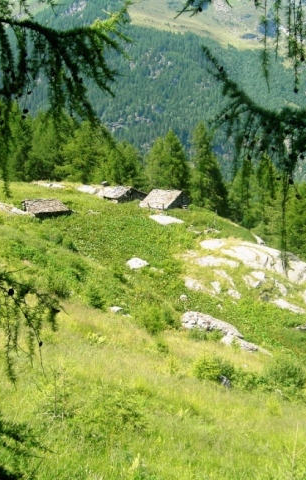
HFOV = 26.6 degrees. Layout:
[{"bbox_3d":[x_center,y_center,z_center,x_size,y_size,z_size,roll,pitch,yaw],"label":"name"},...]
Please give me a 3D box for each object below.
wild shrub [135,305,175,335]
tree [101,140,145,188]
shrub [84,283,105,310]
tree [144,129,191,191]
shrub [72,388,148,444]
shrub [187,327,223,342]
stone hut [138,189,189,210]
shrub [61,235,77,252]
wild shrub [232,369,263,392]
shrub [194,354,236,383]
[{"bbox_3d":[0.108,3.440,28.000,1.700,1.100,1.500,-1,12,0],"label":"wild shrub"},{"bbox_3d":[-4.604,-11.472,101.000,6.800,8.500,6.500,-1,12,0],"label":"tree"},{"bbox_3d":[-2.893,2.794,32.000,1.100,1.350,1.050,0,14,0],"label":"shrub"},{"bbox_3d":[2.062,-10.734,92.000,6.200,10.000,6.000,0,14,0],"label":"tree"},{"bbox_3d":[-0.941,3.819,14.000,1.600,1.000,1.350,-1,12,0],"label":"shrub"},{"bbox_3d":[2.393,4.331,29.500,1.600,0.750,1.200,0,14,0],"label":"shrub"},{"bbox_3d":[1.808,-5.633,90.000,4.700,2.750,6.000,7,14,32],"label":"stone hut"},{"bbox_3d":[-6.968,0.292,54.000,1.340,1.350,1.250,-1,12,0],"label":"shrub"},{"bbox_3d":[3.286,4.850,22.500,1.100,0.720,0.950,0,14,0],"label":"wild shrub"},{"bbox_3d":[1.996,4.170,21.000,1.350,0.820,1.150,-1,12,0],"label":"shrub"}]

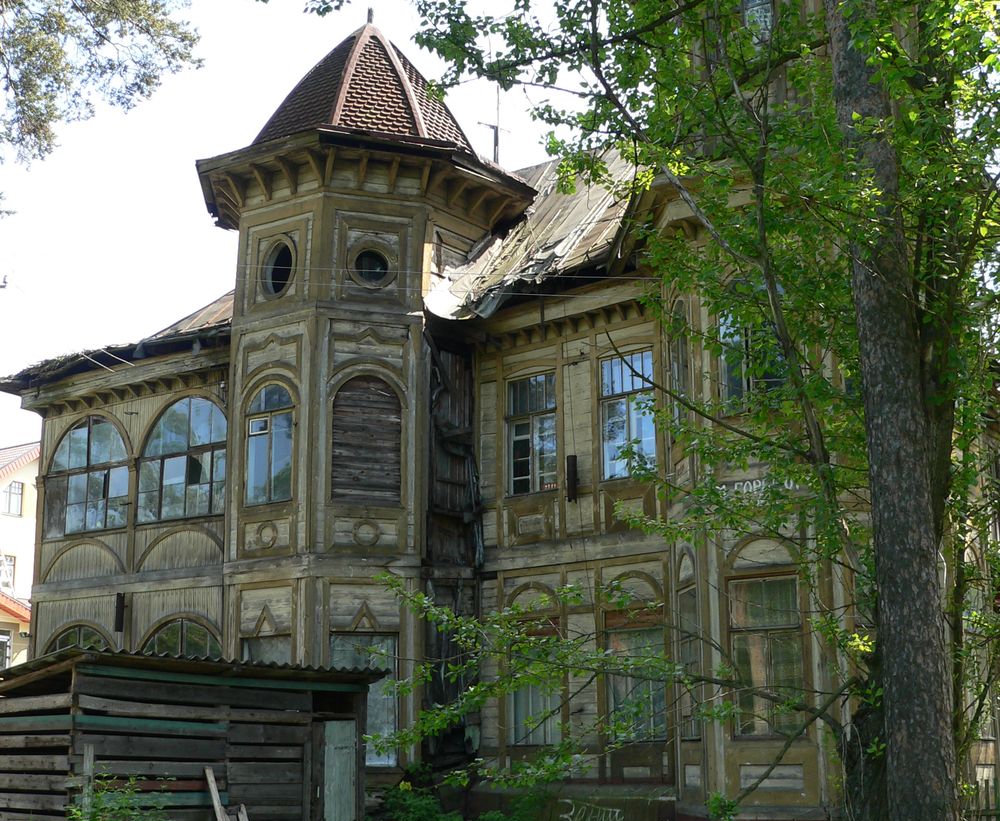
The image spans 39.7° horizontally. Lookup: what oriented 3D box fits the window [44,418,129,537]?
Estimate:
[{"bbox_3d":[-6.566,1.078,22.164,1.905,1.942,0.150,-9,-15,30],"label":"window"}]

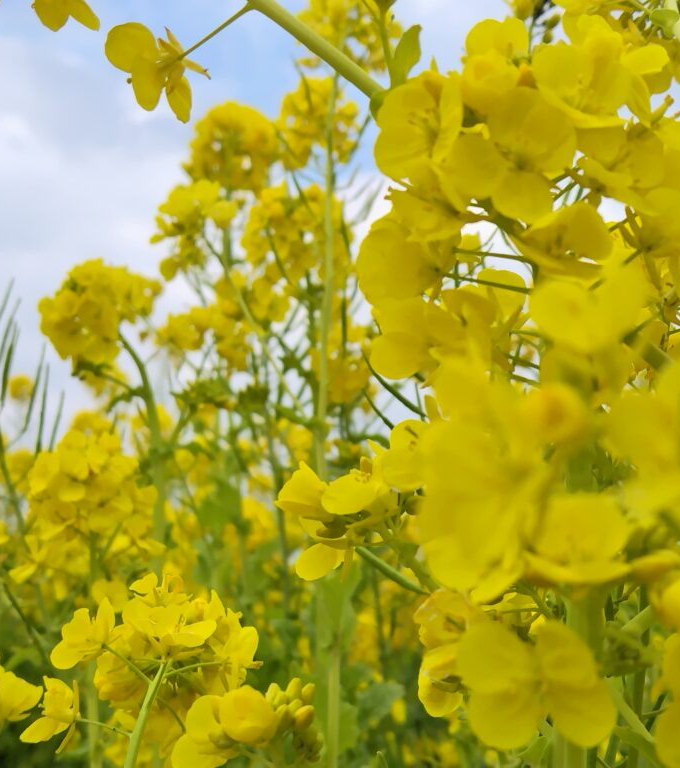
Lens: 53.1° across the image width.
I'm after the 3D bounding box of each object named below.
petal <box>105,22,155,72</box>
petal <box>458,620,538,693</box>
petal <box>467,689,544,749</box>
[{"bbox_3d":[-0.052,-0.084,0.170,0.014,0.012,0.004,35,-28,9],"label":"petal"},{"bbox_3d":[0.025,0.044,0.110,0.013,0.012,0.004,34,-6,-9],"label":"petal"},{"bbox_3d":[0.027,0.054,0.112,0.012,0.013,0.004,37,-9,1],"label":"petal"}]

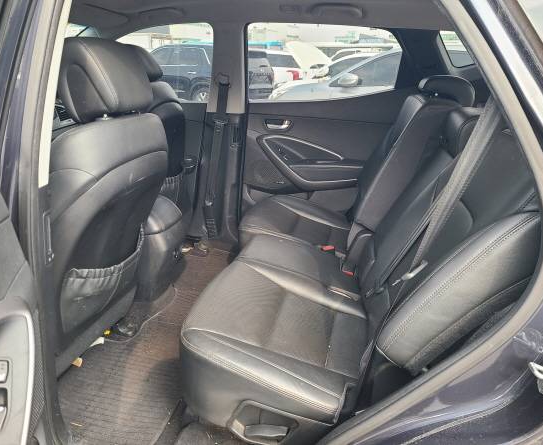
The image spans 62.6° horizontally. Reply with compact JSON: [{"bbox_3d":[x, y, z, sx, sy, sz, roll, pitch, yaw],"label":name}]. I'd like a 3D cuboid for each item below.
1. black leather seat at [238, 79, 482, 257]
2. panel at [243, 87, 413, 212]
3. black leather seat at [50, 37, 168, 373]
[{"bbox_3d":[0.368,-0.196,2.126,0.920,0.960,0.510,5,21,14],"label":"black leather seat"},{"bbox_3d":[0.284,-0.347,2.468,0.900,0.740,0.120,5,21,14],"label":"panel"},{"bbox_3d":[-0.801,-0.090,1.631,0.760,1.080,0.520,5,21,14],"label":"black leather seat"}]

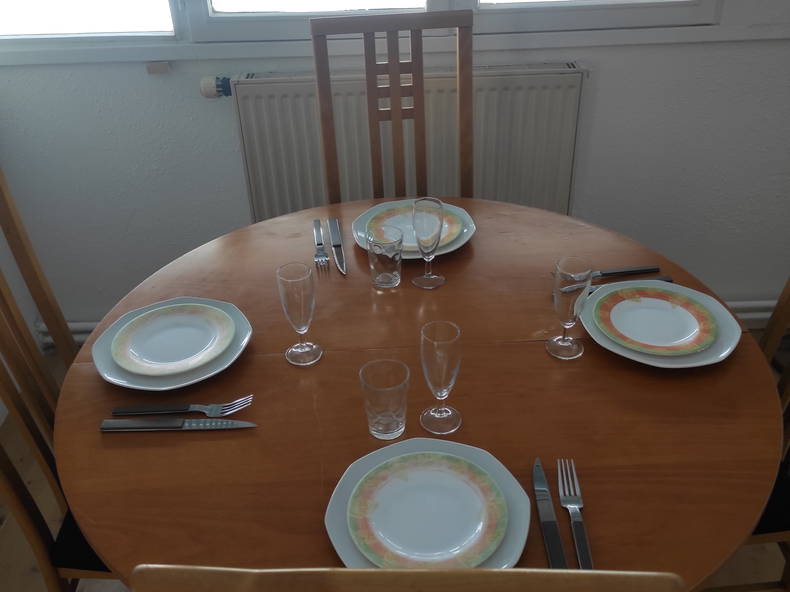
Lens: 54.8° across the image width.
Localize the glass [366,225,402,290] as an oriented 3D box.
[{"bbox_3d":[-0.019,-0.069,1.401,0.067,0.099,0.067,-2,33,0],"label":"glass"}]

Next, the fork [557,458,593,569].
[{"bbox_3d":[0.224,0.281,0.928,0.027,0.022,0.211,0,34,3],"label":"fork"}]

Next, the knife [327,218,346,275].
[{"bbox_3d":[-0.112,-0.101,1.520,0.020,0.010,0.223,-7,34,-7],"label":"knife"}]

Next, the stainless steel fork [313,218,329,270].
[{"bbox_3d":[-0.148,-0.108,1.524,0.026,0.020,0.206,-7,34,-7],"label":"stainless steel fork"}]

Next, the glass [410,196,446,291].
[{"bbox_3d":[0.061,-0.094,1.368,0.060,0.156,0.060,-2,34,0],"label":"glass"}]

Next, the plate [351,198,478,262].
[{"bbox_3d":[0.039,-0.133,1.564,0.251,0.023,0.251,-2,33,0],"label":"plate"}]

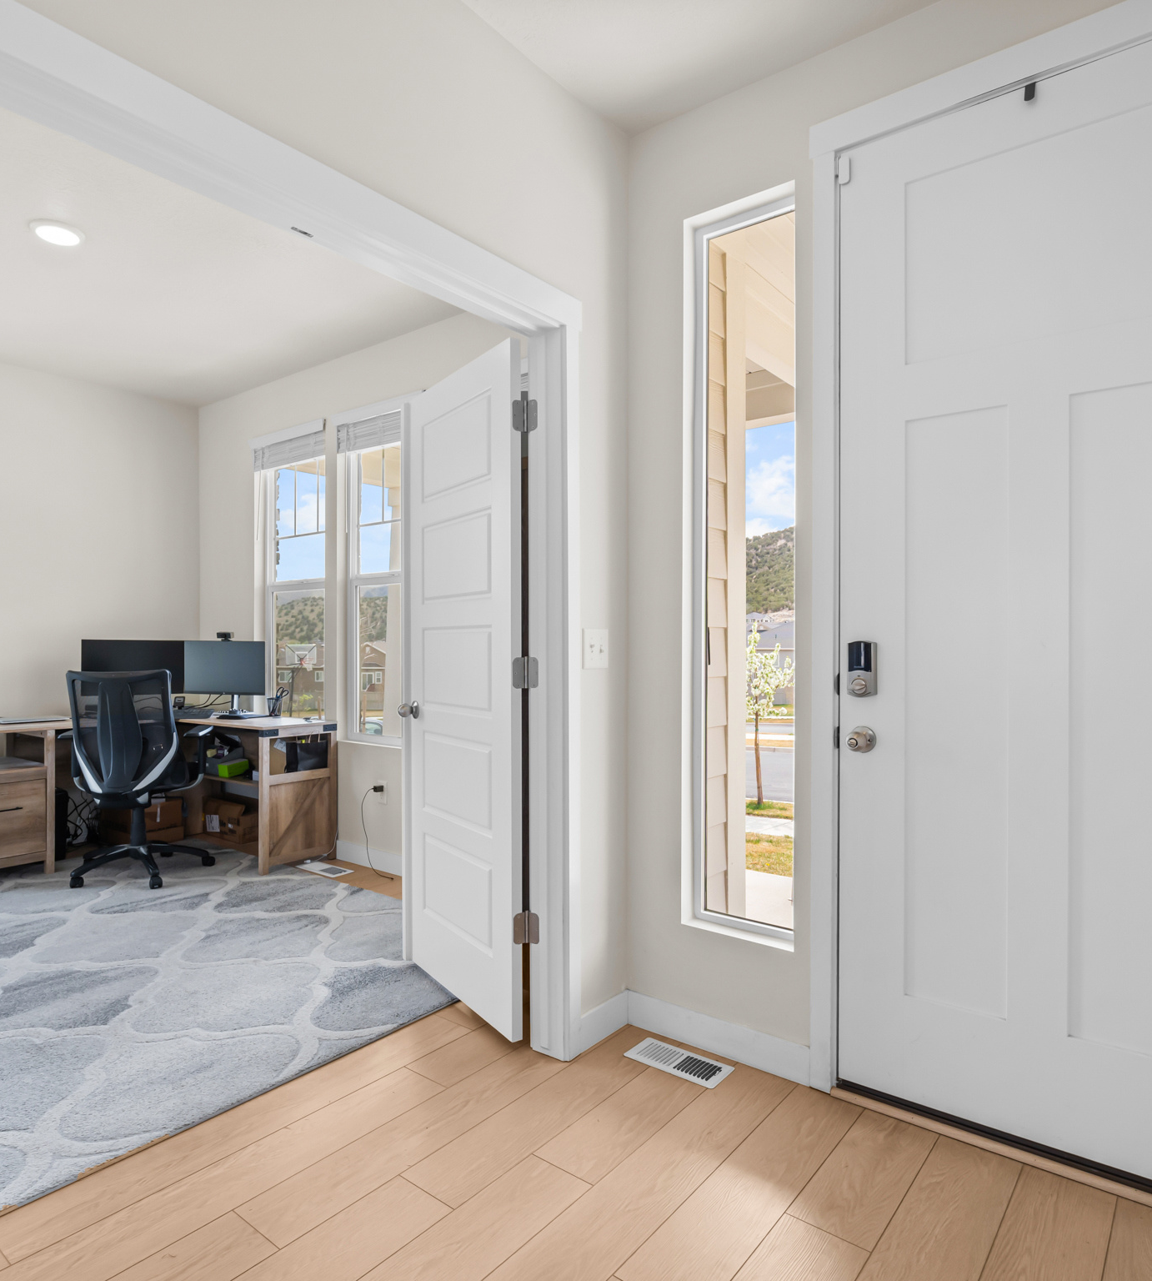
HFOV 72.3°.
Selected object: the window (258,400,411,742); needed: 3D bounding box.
[{"bbox_3d":[-1.321,-0.321,4.365,1.575,1.715,0.110,0,0,39],"label":"window"}]

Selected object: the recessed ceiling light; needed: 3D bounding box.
[{"bbox_3d":[-1.976,-1.548,3.008,0.180,0.020,0.180,0,0,0],"label":"recessed ceiling light"}]

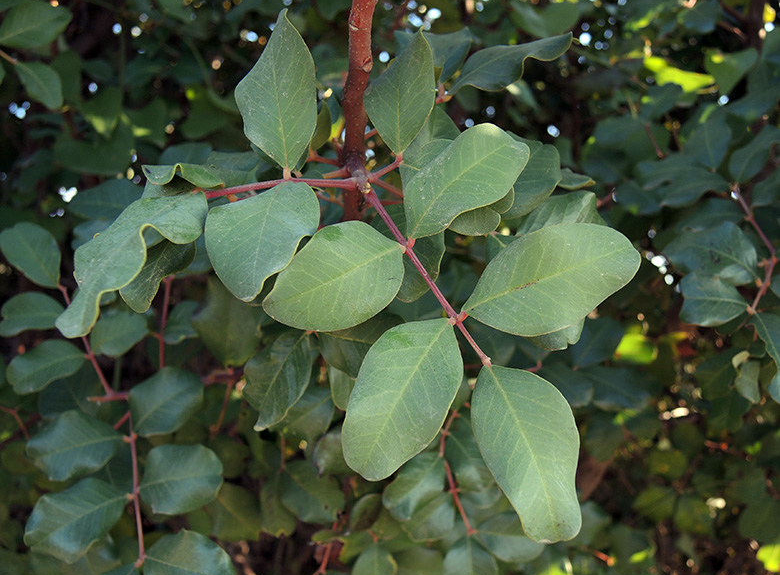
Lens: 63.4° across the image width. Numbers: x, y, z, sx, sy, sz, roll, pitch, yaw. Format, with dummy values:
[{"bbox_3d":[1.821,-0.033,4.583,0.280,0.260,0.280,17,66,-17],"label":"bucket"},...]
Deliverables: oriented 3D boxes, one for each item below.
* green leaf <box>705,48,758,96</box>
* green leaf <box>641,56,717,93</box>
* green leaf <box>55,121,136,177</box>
[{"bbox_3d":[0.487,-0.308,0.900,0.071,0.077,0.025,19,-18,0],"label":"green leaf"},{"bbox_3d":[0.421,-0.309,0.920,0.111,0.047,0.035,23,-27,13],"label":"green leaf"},{"bbox_3d":[-0.280,-0.133,0.601,0.075,0.061,0.014,6,-24,-3],"label":"green leaf"}]

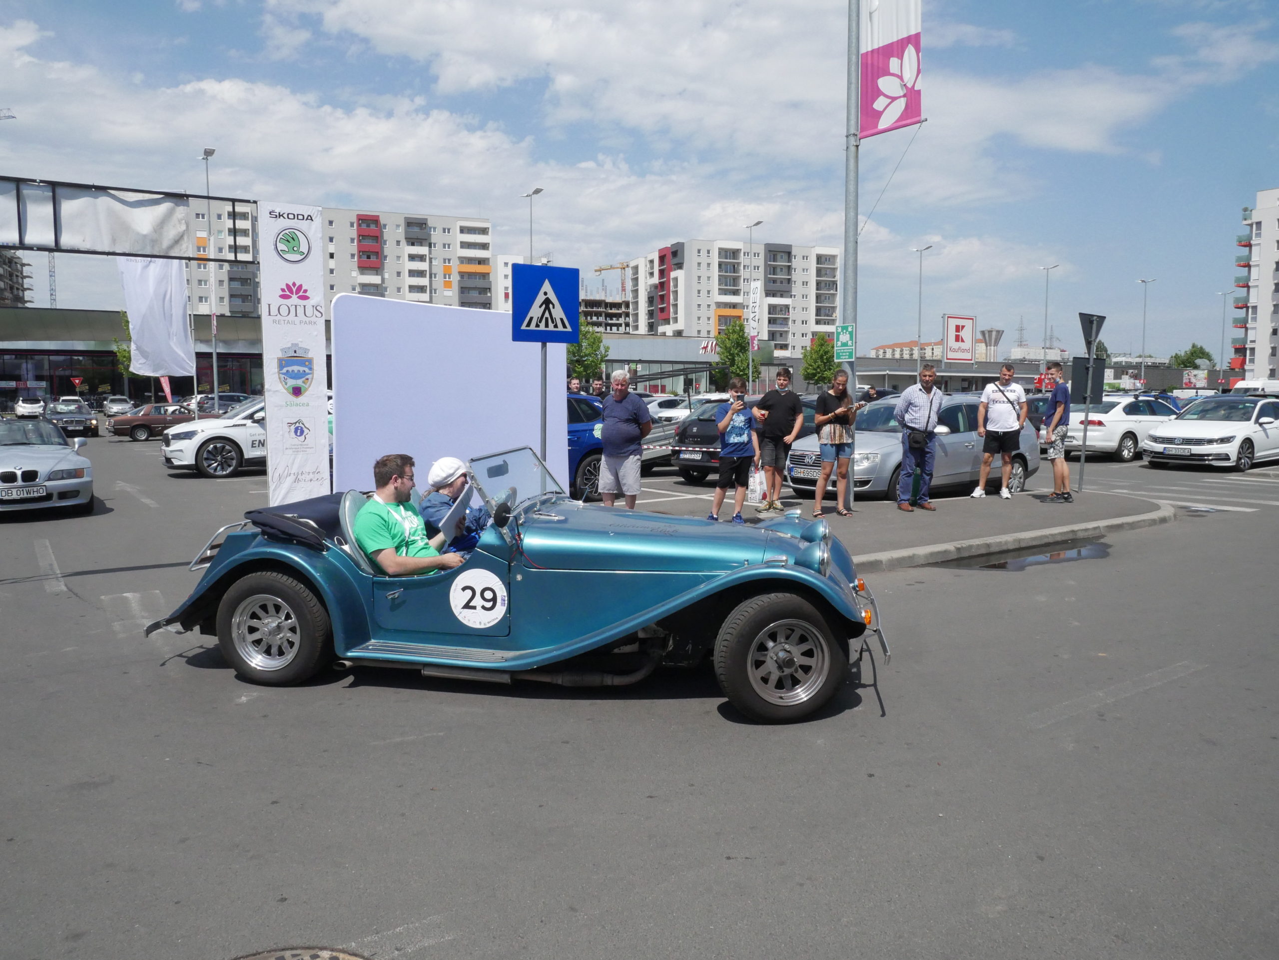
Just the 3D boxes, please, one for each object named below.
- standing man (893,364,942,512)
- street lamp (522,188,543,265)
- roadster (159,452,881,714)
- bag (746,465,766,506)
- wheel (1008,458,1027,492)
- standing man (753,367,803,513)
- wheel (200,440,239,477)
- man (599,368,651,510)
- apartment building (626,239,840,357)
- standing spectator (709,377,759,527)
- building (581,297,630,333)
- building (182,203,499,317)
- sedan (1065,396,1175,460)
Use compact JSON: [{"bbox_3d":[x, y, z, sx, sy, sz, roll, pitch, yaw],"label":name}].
[{"bbox_3d":[3.416,-0.510,10.815,0.540,1.740,0.360,0,5,-3],"label":"standing man"},{"bbox_3d":[-5.776,-9.385,48.455,0.400,12.750,2.100,-4,6,-35],"label":"street lamp"},{"bbox_3d":[-0.572,0.408,4.984,3.840,1.170,1.660,1,5,12],"label":"roadster"},{"bbox_3d":[1.345,0.051,10.100,0.220,0.420,0.130,1,5,18],"label":"bag"},{"bbox_3d":[5.544,-0.036,13.272,0.630,0.630,0.220,-4,7,-37],"label":"wheel"},{"bbox_3d":[1.687,-0.507,10.941,0.570,1.759,0.370,1,5,14],"label":"standing man"},{"bbox_3d":[-8.090,-0.382,17.046,0.710,0.710,0.240,-3,6,-30],"label":"wheel"},{"bbox_3d":[-0.140,-0.262,8.871,0.520,1.700,0.380,2,5,20],"label":"man"},{"bbox_3d":[22.036,-34.758,207.883,36.800,36.000,34.000,-2,5,-21],"label":"apartment building"},{"bbox_3d":[1.036,-0.336,9.778,0.530,1.598,0.420,1,5,9],"label":"standing spectator"},{"bbox_3d":[-12.224,-37.234,258.146,26.000,29.509,16.000,-2,6,-19],"label":"building"},{"bbox_3d":[-56.252,-31.206,165.510,54.500,34.864,16.000,-2,6,-19],"label":"building"},{"bbox_3d":[11.407,-1.247,21.215,4.770,1.480,1.850,-4,7,-35],"label":"sedan"}]

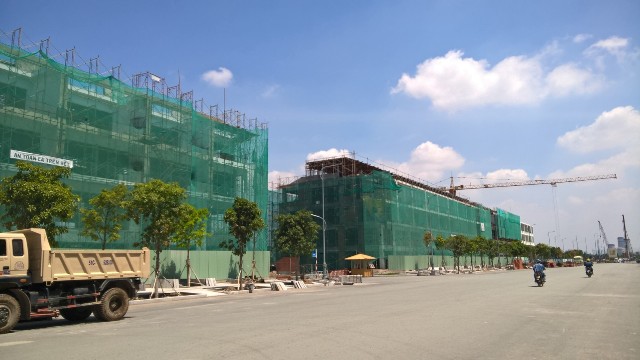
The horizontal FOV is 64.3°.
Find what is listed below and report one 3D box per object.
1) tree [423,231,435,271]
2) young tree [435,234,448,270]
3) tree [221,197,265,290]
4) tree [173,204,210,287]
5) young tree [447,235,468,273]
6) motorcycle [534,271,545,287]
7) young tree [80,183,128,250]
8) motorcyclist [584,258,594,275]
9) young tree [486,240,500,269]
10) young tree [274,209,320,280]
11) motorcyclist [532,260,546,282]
[{"bbox_3d":[15.951,10.366,74.844,1.701,5.719,1.701,-6,-11,30],"label":"tree"},{"bbox_3d":[19.242,11.296,80.078,2.125,5.431,2.125,-6,-11,30],"label":"young tree"},{"bbox_3d":[-4.553,3.654,29.848,2.466,5.414,2.466,-1,-9,0],"label":"tree"},{"bbox_3d":[-8.562,4.341,33.842,2.417,5.452,2.417,-1,-9,0],"label":"tree"},{"bbox_3d":[16.089,8.645,59.559,2.481,4.519,2.481,-6,-11,30],"label":"young tree"},{"bbox_3d":[13.189,5.817,30.416,0.680,1.050,1.880,-6,-10,27],"label":"motorcycle"},{"bbox_3d":[-12.001,3.201,28.383,2.555,6.090,2.555,-6,-11,30],"label":"young tree"},{"bbox_3d":[22.410,7.183,42.491,0.740,1.300,0.800,-6,-10,29],"label":"motorcyclist"},{"bbox_3d":[26.617,11.412,78.210,2.078,4.528,2.078,-6,-11,30],"label":"young tree"},{"bbox_3d":[-1.582,4.689,35.689,3.092,5.120,3.092,-1,-9,0],"label":"young tree"},{"bbox_3d":[13.133,5.409,30.450,0.720,1.300,0.800,-6,-10,27],"label":"motorcyclist"}]

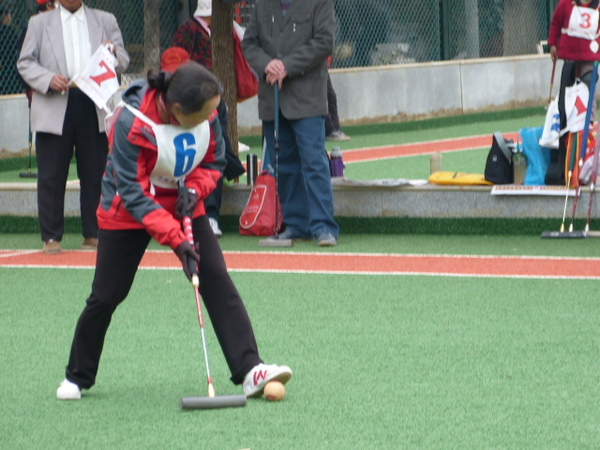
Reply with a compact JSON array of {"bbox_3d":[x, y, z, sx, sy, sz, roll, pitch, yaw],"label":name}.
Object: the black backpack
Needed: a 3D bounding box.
[{"bbox_3d":[1.204,-0.401,21.400,0.180,0.310,0.150,0,4,6],"label":"black backpack"}]

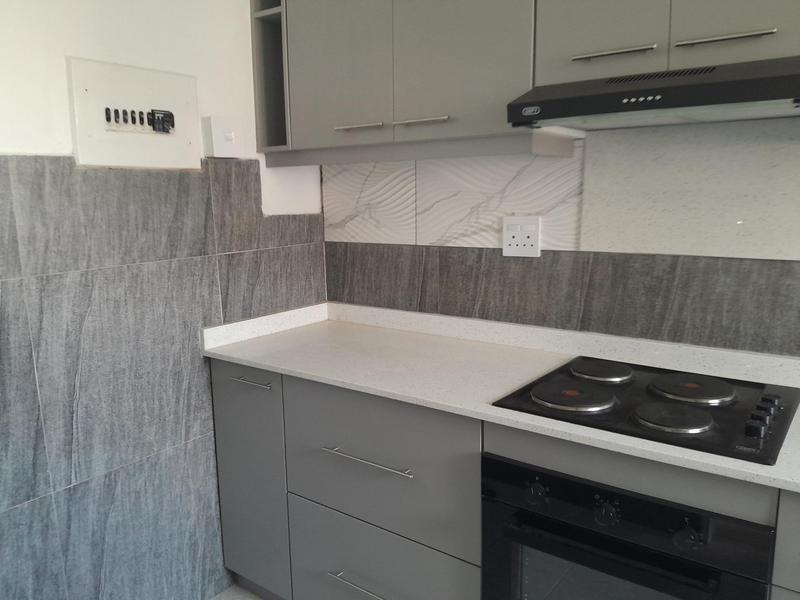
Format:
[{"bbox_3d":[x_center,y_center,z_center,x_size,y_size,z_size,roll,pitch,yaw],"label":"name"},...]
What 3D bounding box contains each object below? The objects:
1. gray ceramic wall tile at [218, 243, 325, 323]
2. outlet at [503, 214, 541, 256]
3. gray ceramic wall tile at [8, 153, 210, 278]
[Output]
[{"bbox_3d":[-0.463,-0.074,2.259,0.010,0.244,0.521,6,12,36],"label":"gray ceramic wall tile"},{"bbox_3d":[0.388,-0.202,1.913,0.125,0.129,0.014,6,12,36],"label":"outlet"},{"bbox_3d":[-0.803,-0.261,1.769,0.010,0.314,0.598,6,12,36],"label":"gray ceramic wall tile"}]

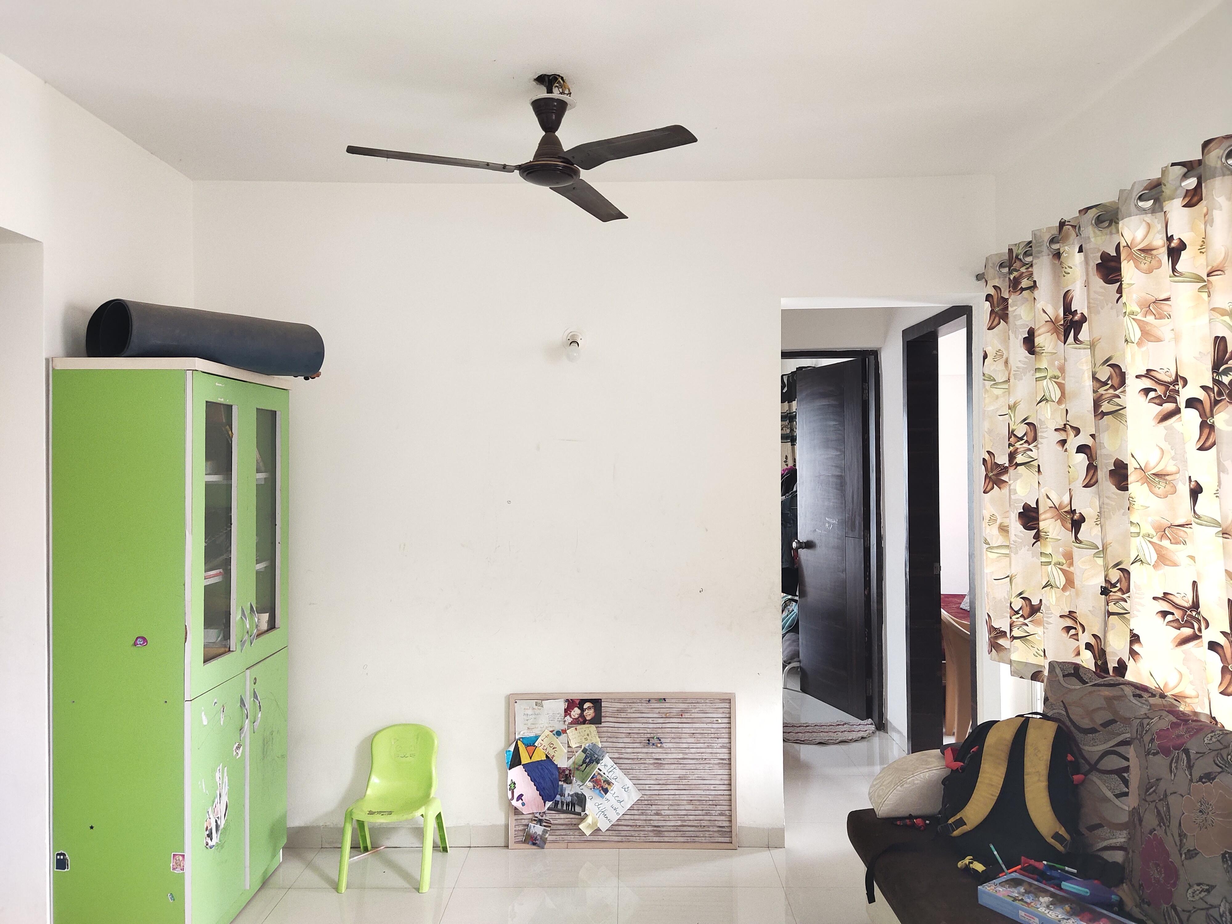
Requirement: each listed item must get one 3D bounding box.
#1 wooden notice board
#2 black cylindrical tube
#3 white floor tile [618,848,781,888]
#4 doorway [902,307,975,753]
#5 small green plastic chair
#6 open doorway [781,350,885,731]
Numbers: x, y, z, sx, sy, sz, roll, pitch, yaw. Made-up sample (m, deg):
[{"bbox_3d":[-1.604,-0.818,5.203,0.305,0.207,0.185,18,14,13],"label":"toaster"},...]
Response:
[{"bbox_3d":[0.030,1.241,3.279,0.915,0.622,0.022,0,-1,1],"label":"wooden notice board"},{"bbox_3d":[-1.381,-0.416,2.836,0.265,0.197,0.650,0,0,37],"label":"black cylindrical tube"},{"bbox_3d":[0.313,1.556,3.137,0.600,0.010,0.305,0,0,1],"label":"white floor tile"},{"bbox_3d":[1.614,0.440,3.937,0.140,2.215,0.850,0,0,1],"label":"doorway"},{"bbox_3d":[-0.837,1.294,3.115,0.345,0.524,0.340,0,0,1],"label":"small green plastic chair"},{"bbox_3d":[1.128,0.458,4.787,0.840,2.190,0.140,0,0,1],"label":"open doorway"}]

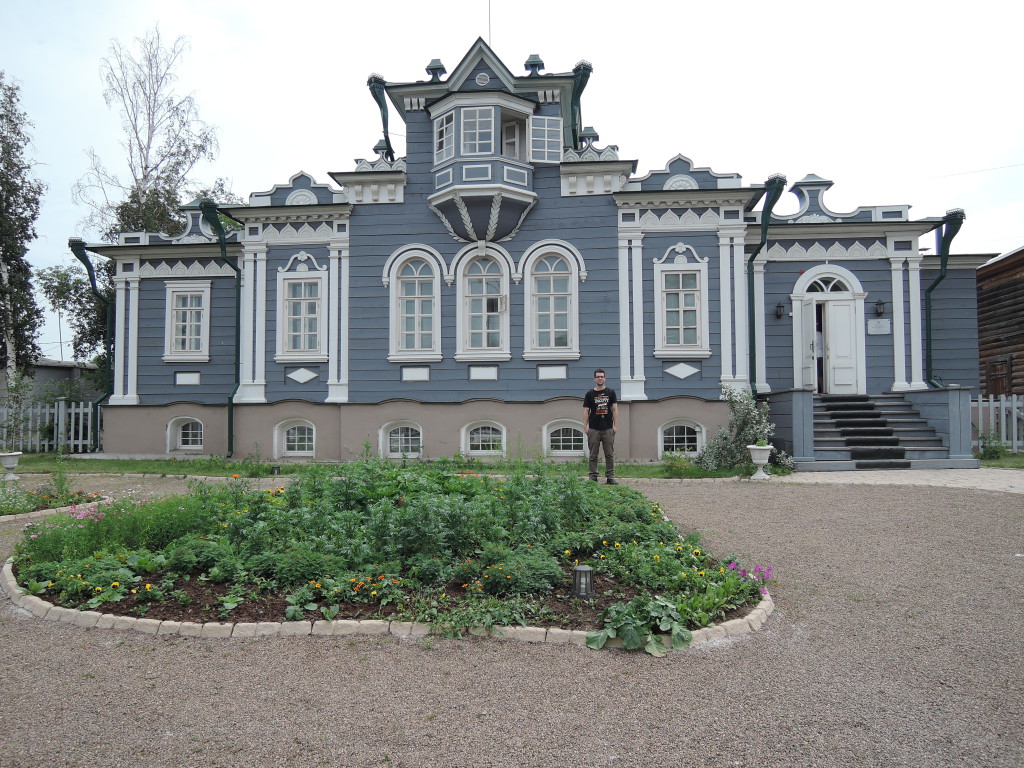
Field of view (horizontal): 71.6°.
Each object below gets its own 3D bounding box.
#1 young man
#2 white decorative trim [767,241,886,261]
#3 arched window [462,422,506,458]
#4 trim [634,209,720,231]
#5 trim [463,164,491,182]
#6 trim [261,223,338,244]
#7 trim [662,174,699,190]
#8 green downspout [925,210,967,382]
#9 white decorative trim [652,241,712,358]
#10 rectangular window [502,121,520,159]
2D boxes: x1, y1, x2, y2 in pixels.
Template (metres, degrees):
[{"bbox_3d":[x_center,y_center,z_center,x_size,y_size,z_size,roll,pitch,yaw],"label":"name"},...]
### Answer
[{"bbox_3d":[1.339,0.654,10.743,0.530,1.740,0.320,0,-3,6],"label":"young man"},{"bbox_3d":[6.957,-2.943,15.755,2.647,0.435,0.120,0,-2,5],"label":"white decorative trim"},{"bbox_3d":[-0.569,1.147,14.931,0.935,0.780,0.250,0,-3,5],"label":"arched window"},{"bbox_3d":[3.672,-3.622,15.678,1.869,0.514,0.120,-1,-3,5],"label":"trim"},{"bbox_3d":[-0.755,-4.618,15.581,0.652,0.387,0.060,-1,-3,5],"label":"trim"},{"bbox_3d":[-5.132,-3.625,17.128,1.861,0.549,0.120,-1,-3,6],"label":"trim"},{"bbox_3d":[3.843,-4.585,16.196,0.804,0.370,0.100,-1,-3,6],"label":"trim"},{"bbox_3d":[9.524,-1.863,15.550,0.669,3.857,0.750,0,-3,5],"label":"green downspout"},{"bbox_3d":[3.447,-1.679,14.435,1.162,2.380,0.160,0,-3,5],"label":"white decorative trim"},{"bbox_3d":[-0.018,-5.368,15.661,0.400,0.860,0.100,-1,-3,22],"label":"rectangular window"}]

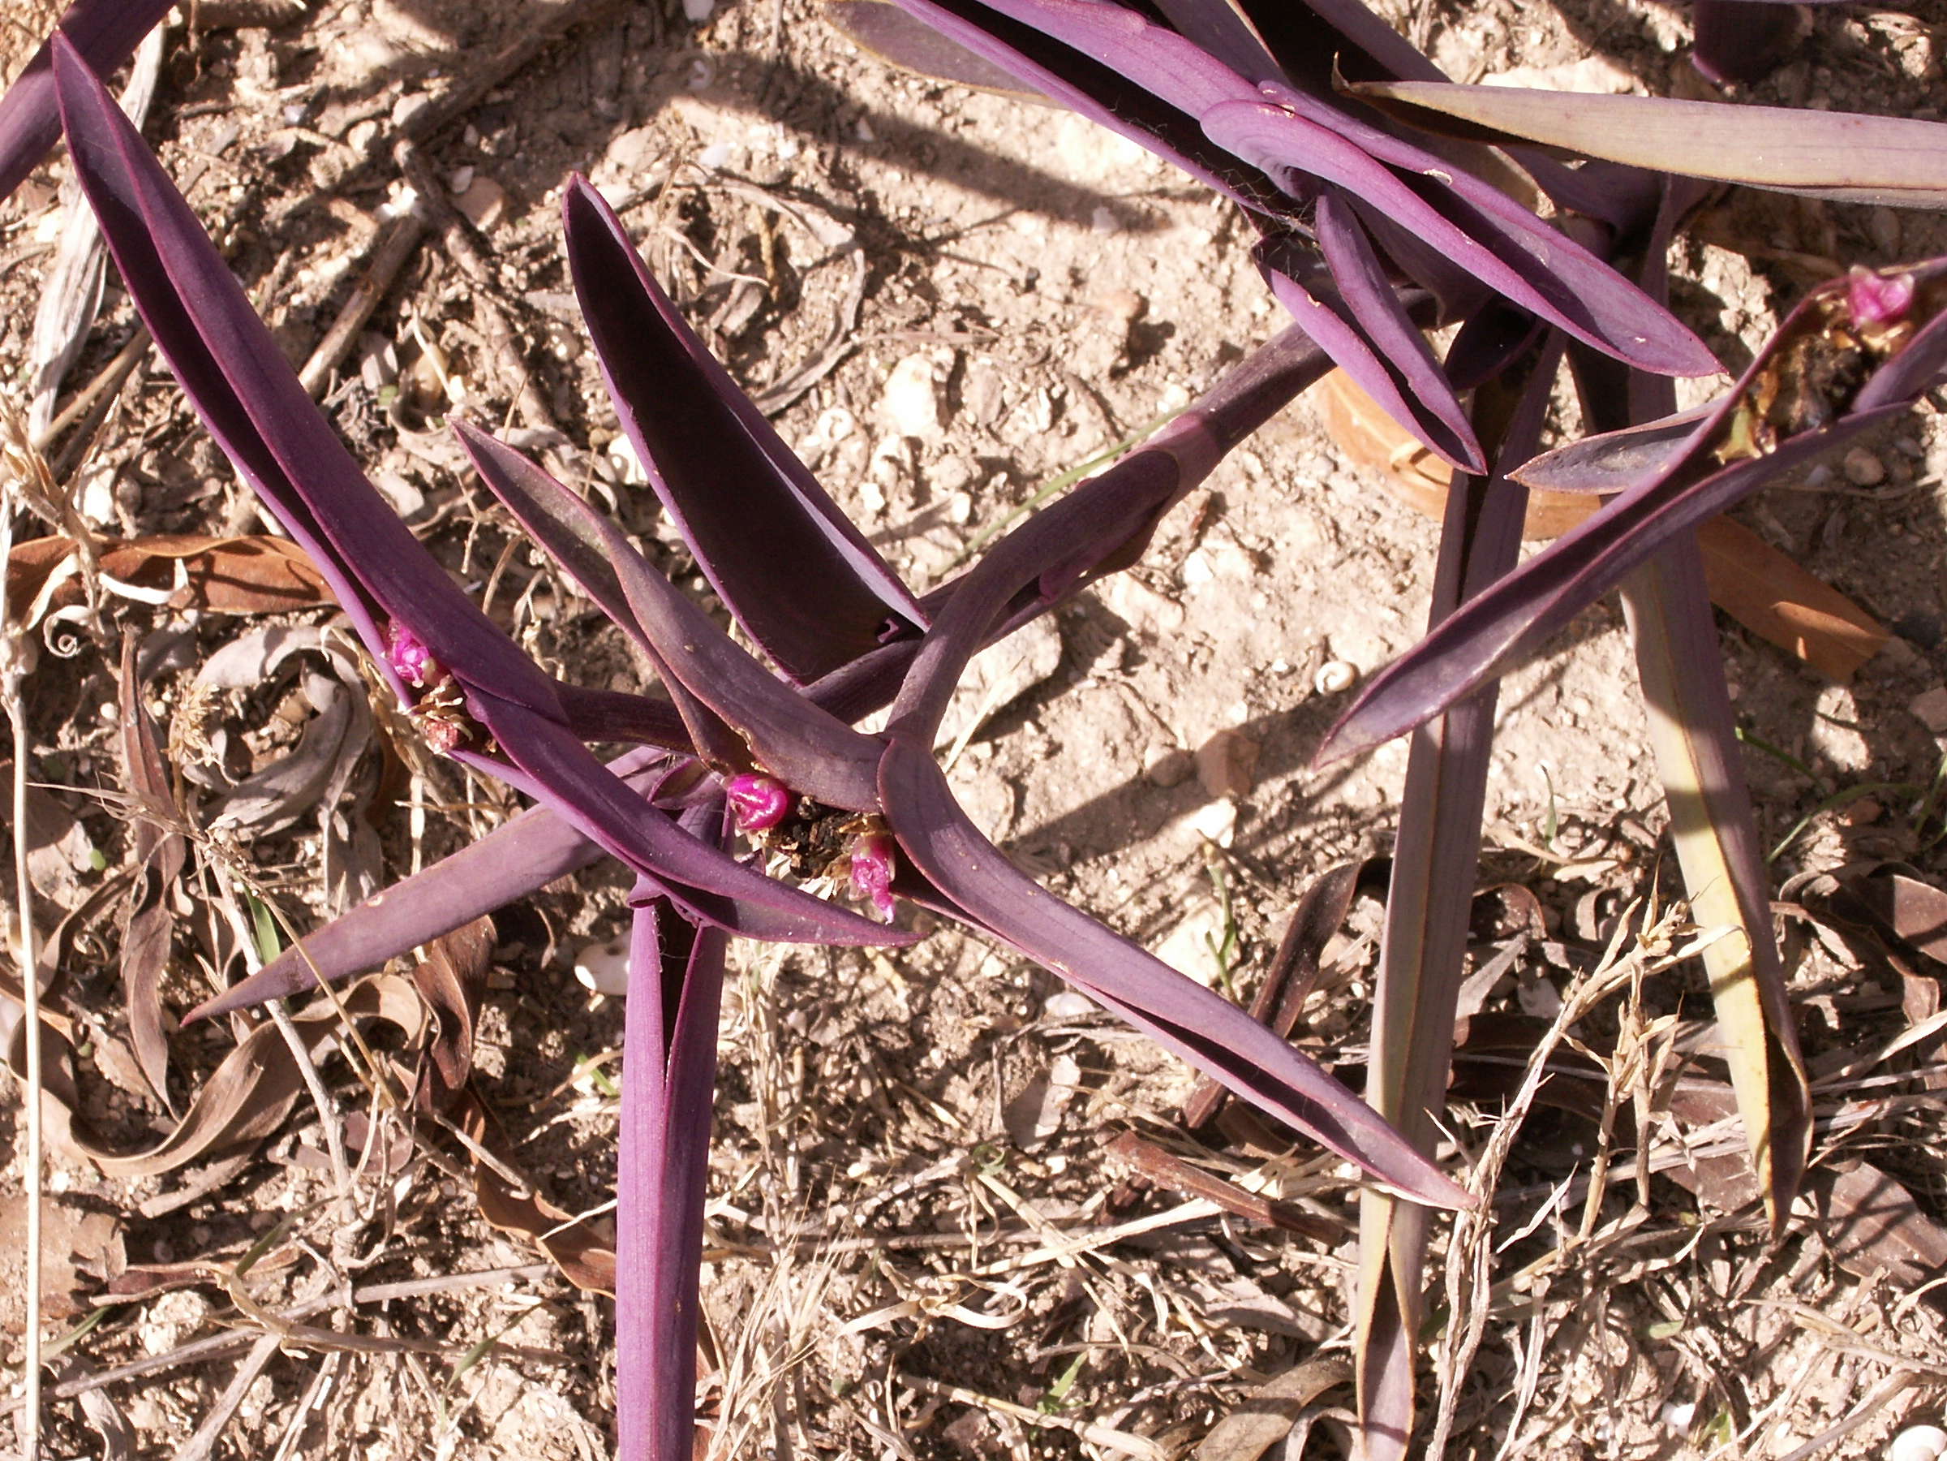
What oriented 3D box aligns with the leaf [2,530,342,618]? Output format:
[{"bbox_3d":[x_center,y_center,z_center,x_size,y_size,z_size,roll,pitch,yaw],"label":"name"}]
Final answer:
[{"bbox_3d":[-0.122,-0.023,0.535,0.057,0.008,0.011,0,65,0],"label":"leaf"}]

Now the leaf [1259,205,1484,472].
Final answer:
[{"bbox_3d":[0.059,-0.056,0.500,0.015,0.013,0.044,-29,75,-18],"label":"leaf"}]

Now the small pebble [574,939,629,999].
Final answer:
[{"bbox_3d":[-0.053,0.035,0.508,0.009,0.007,0.009,0,57,0],"label":"small pebble"}]

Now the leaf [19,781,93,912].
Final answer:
[{"bbox_3d":[-0.136,0.017,0.519,0.012,0.005,0.021,-7,57,-4],"label":"leaf"}]

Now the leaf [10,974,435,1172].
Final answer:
[{"bbox_3d":[-0.108,0.049,0.499,0.059,0.014,0.025,-1,65,0],"label":"leaf"}]

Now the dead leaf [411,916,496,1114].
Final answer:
[{"bbox_3d":[-0.074,0.040,0.497,0.013,0.012,0.030,0,65,0],"label":"dead leaf"}]

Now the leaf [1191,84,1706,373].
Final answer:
[{"bbox_3d":[0.069,-0.070,0.485,0.080,0.014,0.017,27,79,6],"label":"leaf"}]

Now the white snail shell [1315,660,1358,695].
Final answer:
[{"bbox_3d":[0.055,-0.008,0.530,0.005,0.004,0.006,0,65,0],"label":"white snail shell"}]

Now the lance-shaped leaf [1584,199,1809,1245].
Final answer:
[{"bbox_3d":[0.107,-0.011,0.511,0.017,0.020,0.170,-2,65,-1],"label":"lance-shaped leaf"}]

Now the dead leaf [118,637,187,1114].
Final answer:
[{"bbox_3d":[-0.122,0.021,0.515,0.009,0.008,0.075,-9,65,-4],"label":"dead leaf"}]

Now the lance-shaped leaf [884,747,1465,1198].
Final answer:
[{"bbox_3d":[0.027,0.034,0.469,0.098,0.015,0.017,40,63,-1],"label":"lance-shaped leaf"}]

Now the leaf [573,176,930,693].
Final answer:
[{"bbox_3d":[-0.036,-0.045,0.505,0.021,0.084,0.013,-31,24,-4],"label":"leaf"}]

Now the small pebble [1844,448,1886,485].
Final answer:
[{"bbox_3d":[0.143,-0.042,0.560,0.007,0.005,0.006,0,57,0],"label":"small pebble"}]

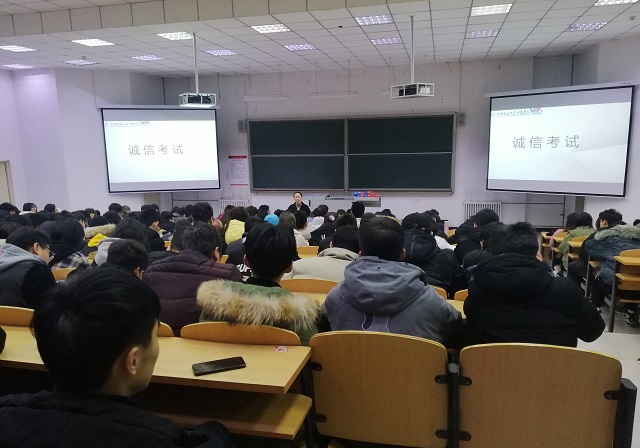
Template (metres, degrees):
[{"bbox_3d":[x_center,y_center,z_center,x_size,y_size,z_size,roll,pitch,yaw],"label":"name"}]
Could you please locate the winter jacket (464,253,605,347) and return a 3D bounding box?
[{"bbox_3d":[0.771,0.411,1.810,0.500,0.675,0.500,1,10,14],"label":"winter jacket"}]

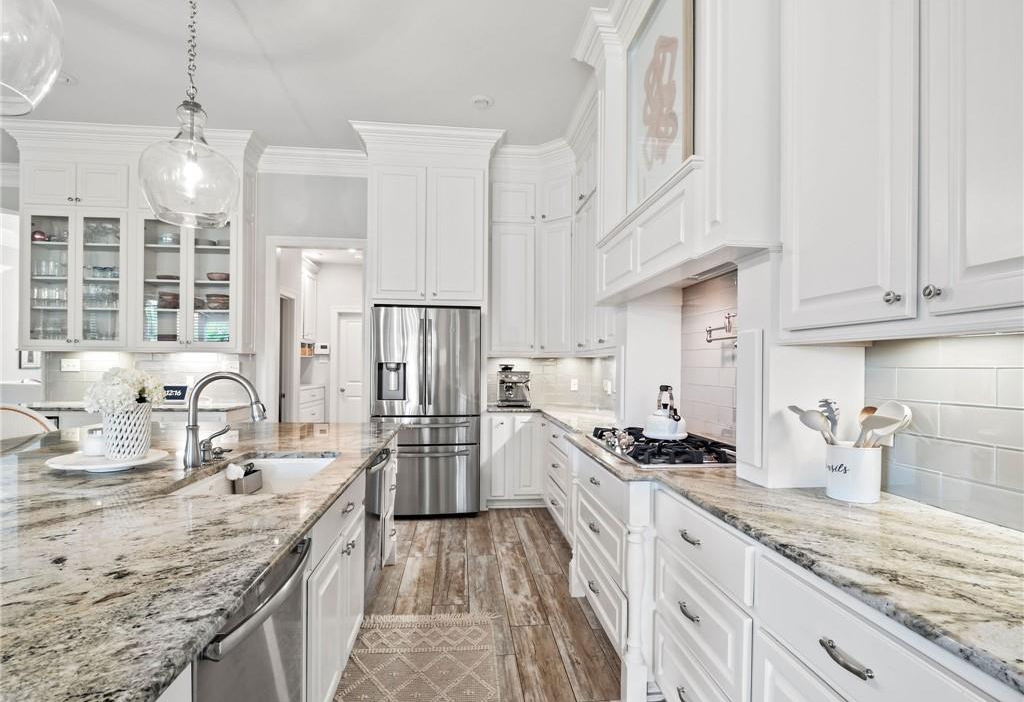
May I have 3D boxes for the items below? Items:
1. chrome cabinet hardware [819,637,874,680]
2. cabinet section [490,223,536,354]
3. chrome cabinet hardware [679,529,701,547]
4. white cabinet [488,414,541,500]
[{"bbox_3d":[0.659,0.612,0.942,0.030,0.019,0.116,0,-1,-7],"label":"chrome cabinet hardware"},{"bbox_3d":[0.004,-0.628,4.907,0.450,1.309,0.320,0,-1,-6],"label":"cabinet section"},{"bbox_3d":[0.598,0.639,1.632,0.030,0.020,0.135,0,-1,-6],"label":"chrome cabinet hardware"},{"bbox_3d":[-0.005,0.970,4.625,0.480,0.780,0.600,0,-1,-6],"label":"white cabinet"}]

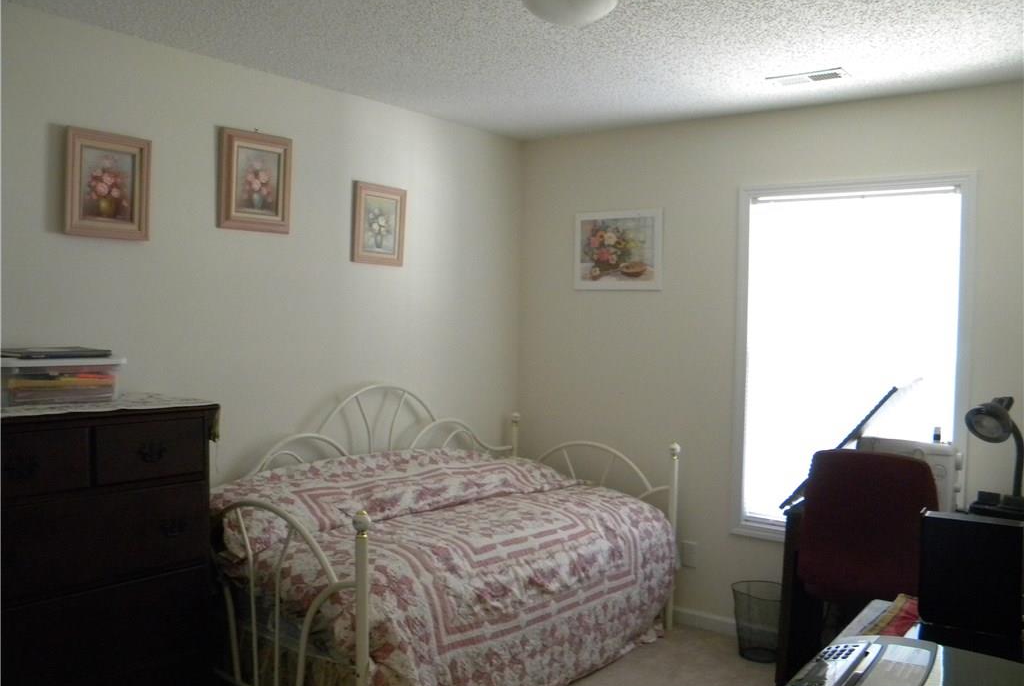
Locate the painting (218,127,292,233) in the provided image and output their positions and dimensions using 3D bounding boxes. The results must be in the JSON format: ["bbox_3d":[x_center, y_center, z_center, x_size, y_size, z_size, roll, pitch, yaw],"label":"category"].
[{"bbox_3d":[-0.988,-0.618,3.190,0.035,0.370,0.315,2,2,38],"label":"painting"}]

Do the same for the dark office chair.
[{"bbox_3d":[1.338,0.940,3.013,0.520,1.000,0.570,2,2,38],"label":"dark office chair"}]

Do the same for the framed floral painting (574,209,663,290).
[{"bbox_3d":[0.537,-0.465,4.163,0.500,0.400,0.020,2,2,38],"label":"framed floral painting"}]

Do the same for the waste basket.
[{"bbox_3d":[1.090,1.207,3.590,0.260,0.300,0.260,2,2,38],"label":"waste basket"}]

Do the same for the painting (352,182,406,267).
[{"bbox_3d":[-0.592,-0.531,3.709,0.030,0.352,0.308,2,2,38],"label":"painting"}]

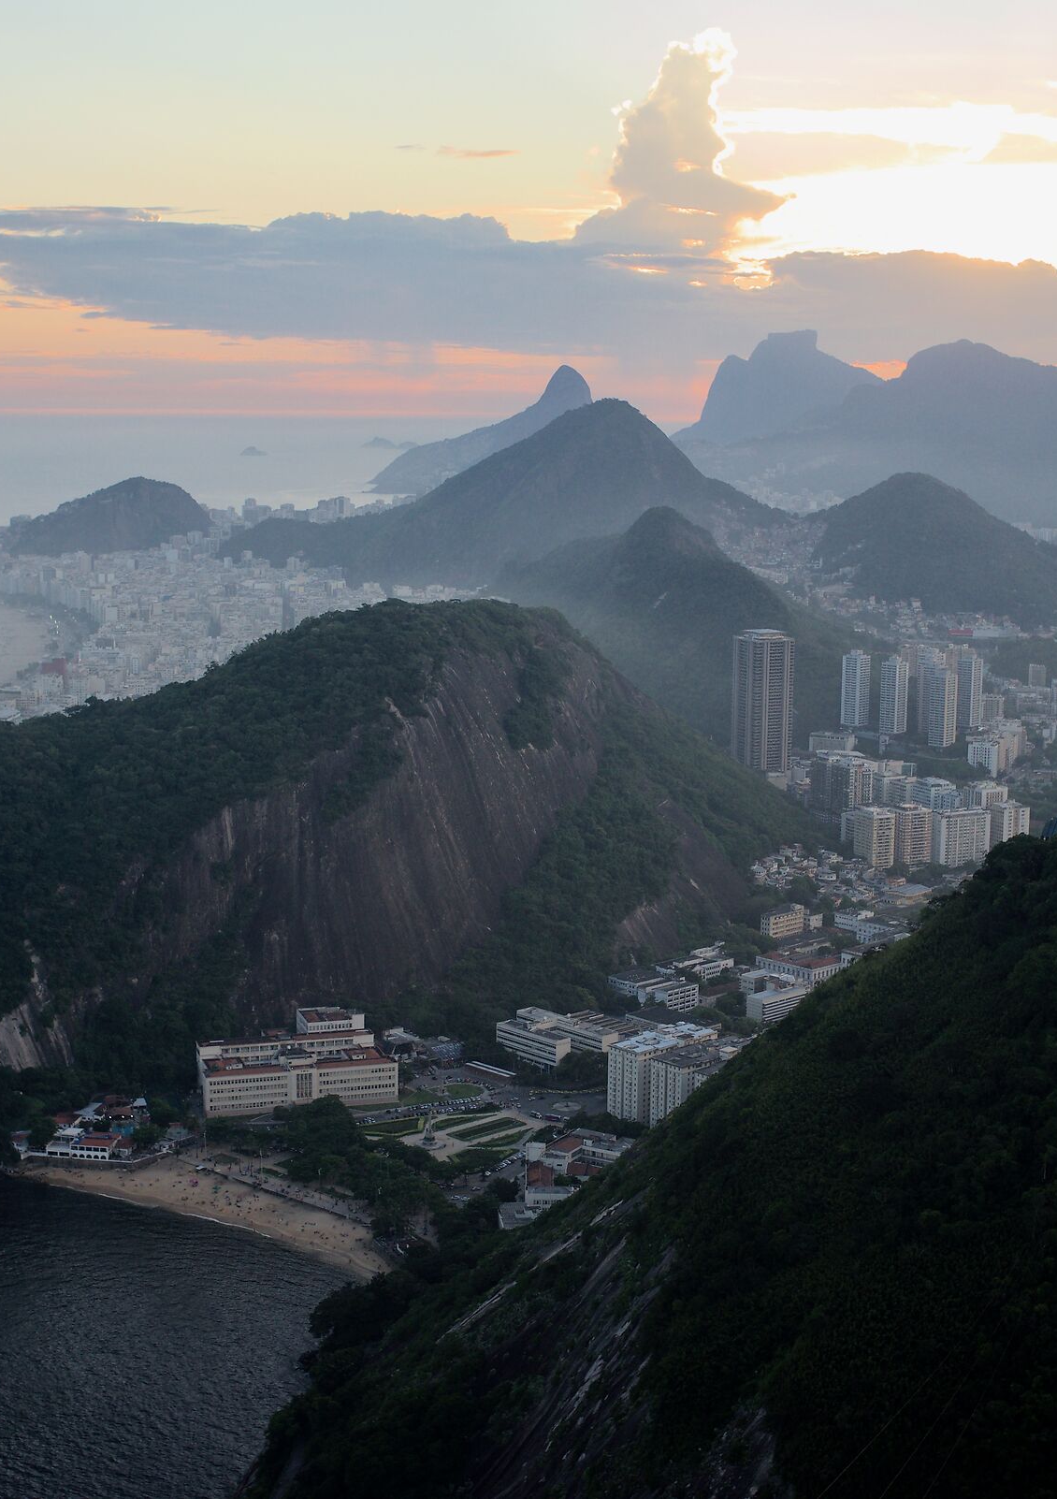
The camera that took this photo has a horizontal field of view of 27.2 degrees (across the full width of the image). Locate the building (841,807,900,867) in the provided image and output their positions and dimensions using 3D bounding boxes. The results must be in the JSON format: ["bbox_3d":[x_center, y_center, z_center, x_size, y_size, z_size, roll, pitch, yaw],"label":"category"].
[{"bbox_3d":[289.500,74.400,1851.300,26.000,49.000,36.000,-6,11,-35],"label":"building"}]

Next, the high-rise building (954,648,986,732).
[{"bbox_3d":[508.900,-68.540,2515.720,21.500,90.000,25.000,9,13,43],"label":"high-rise building"}]

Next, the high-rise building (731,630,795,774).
[{"bbox_3d":[240.300,-47.200,2250.300,55.000,153.000,50.000,-2,10,-16],"label":"high-rise building"}]

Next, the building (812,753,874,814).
[{"bbox_3d":[297.500,37.300,2053.600,33.000,54.000,45.000,-6,11,-36],"label":"building"}]

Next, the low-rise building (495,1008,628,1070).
[{"bbox_3d":[14.300,174.500,1307.400,42.000,19.000,74.000,-8,13,-43],"label":"low-rise building"}]

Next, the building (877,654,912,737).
[{"bbox_3d":[415.890,-61.070,2483.080,21.500,88.000,25.000,9,12,41],"label":"building"}]

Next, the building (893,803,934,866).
[{"bbox_3d":[326.420,72.110,1849.740,27.000,50.000,17.000,-3,10,-20],"label":"building"}]

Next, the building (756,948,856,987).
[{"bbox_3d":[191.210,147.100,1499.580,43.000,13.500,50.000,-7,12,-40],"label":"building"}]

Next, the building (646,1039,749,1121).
[{"bbox_3d":[97.400,184.600,1196.900,62.000,38.000,21.000,-8,12,-41],"label":"building"}]

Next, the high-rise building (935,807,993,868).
[{"bbox_3d":[365.930,74.570,1843.060,47.000,48.000,16.000,-3,10,-19],"label":"high-rise building"}]

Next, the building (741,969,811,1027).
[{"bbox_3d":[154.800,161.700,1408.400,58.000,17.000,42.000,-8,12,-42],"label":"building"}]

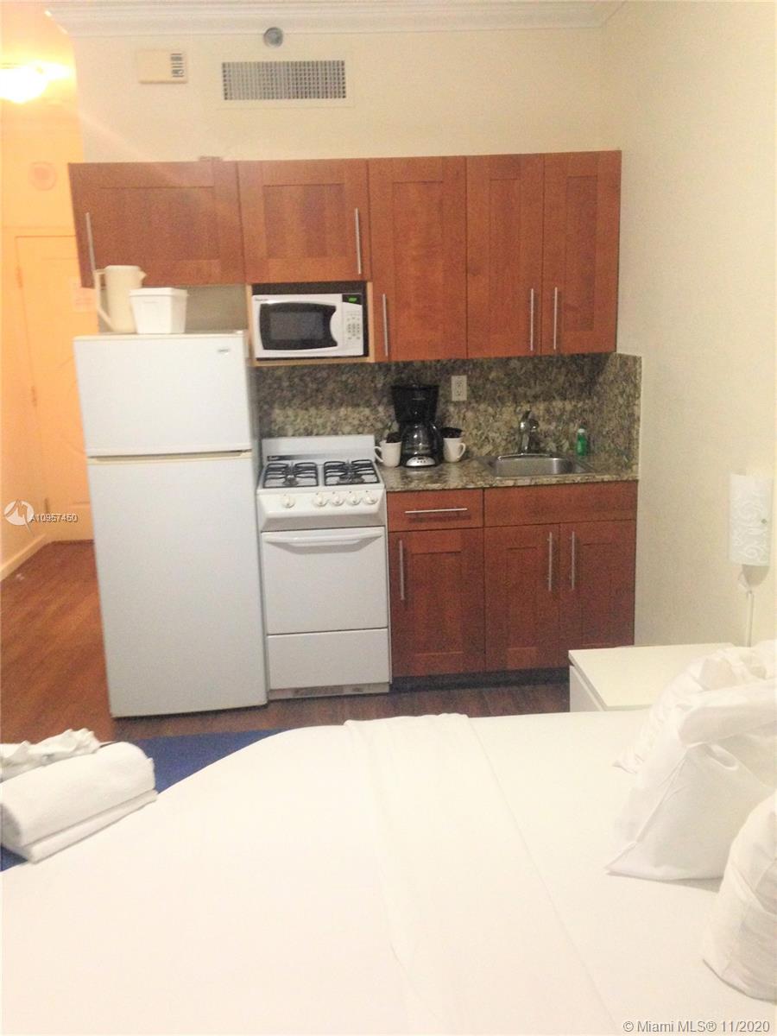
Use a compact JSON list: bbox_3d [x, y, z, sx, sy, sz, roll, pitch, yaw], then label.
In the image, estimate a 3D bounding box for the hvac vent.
[{"bbox_3d":[-0.419,-1.761,3.974,0.500,0.155,0.030,-3,14,-4],"label":"hvac vent"}]

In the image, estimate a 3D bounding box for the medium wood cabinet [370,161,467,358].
[{"bbox_3d":[0.108,-1.047,4.027,0.378,0.774,0.337,-3,14,-4],"label":"medium wood cabinet"}]

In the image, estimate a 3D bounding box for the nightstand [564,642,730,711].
[{"bbox_3d":[0.828,0.711,2.933,0.497,0.550,0.403,-3,14,-4],"label":"nightstand"}]

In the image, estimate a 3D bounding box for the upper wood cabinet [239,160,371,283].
[{"bbox_3d":[-0.331,-1.179,3.954,0.494,0.456,0.337,-3,14,-4],"label":"upper wood cabinet"}]

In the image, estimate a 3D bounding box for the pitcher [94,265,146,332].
[{"bbox_3d":[-0.999,-0.817,3.692,0.185,0.245,0.130,-3,14,-4],"label":"pitcher"}]

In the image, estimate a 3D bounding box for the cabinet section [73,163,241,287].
[{"bbox_3d":[-0.886,-1.152,3.911,0.621,0.456,0.337,-3,14,-4],"label":"cabinet section"}]

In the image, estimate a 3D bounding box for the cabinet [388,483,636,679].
[{"bbox_3d":[0.467,0.181,4.215,0.984,0.780,0.620,-3,14,-4],"label":"cabinet"}]

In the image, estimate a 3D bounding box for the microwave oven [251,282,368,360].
[{"bbox_3d":[-0.325,-0.792,4.036,0.442,0.256,0.325,-3,14,-4],"label":"microwave oven"}]

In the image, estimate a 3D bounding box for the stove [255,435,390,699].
[{"bbox_3d":[-0.265,0.210,4.109,0.504,1.018,0.670,-3,14,-4],"label":"stove"}]

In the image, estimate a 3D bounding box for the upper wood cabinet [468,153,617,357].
[{"bbox_3d":[0.600,-1.071,4.066,0.610,0.774,0.337,-3,14,-4],"label":"upper wood cabinet"}]

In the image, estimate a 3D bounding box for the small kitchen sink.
[{"bbox_3d":[0.595,-0.144,4.067,0.415,0.165,0.425,-3,14,-4],"label":"small kitchen sink"}]

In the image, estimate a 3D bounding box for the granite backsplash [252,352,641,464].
[{"bbox_3d":[0.198,-0.431,4.051,1.500,0.442,0.600,-3,14,-4],"label":"granite backsplash"}]

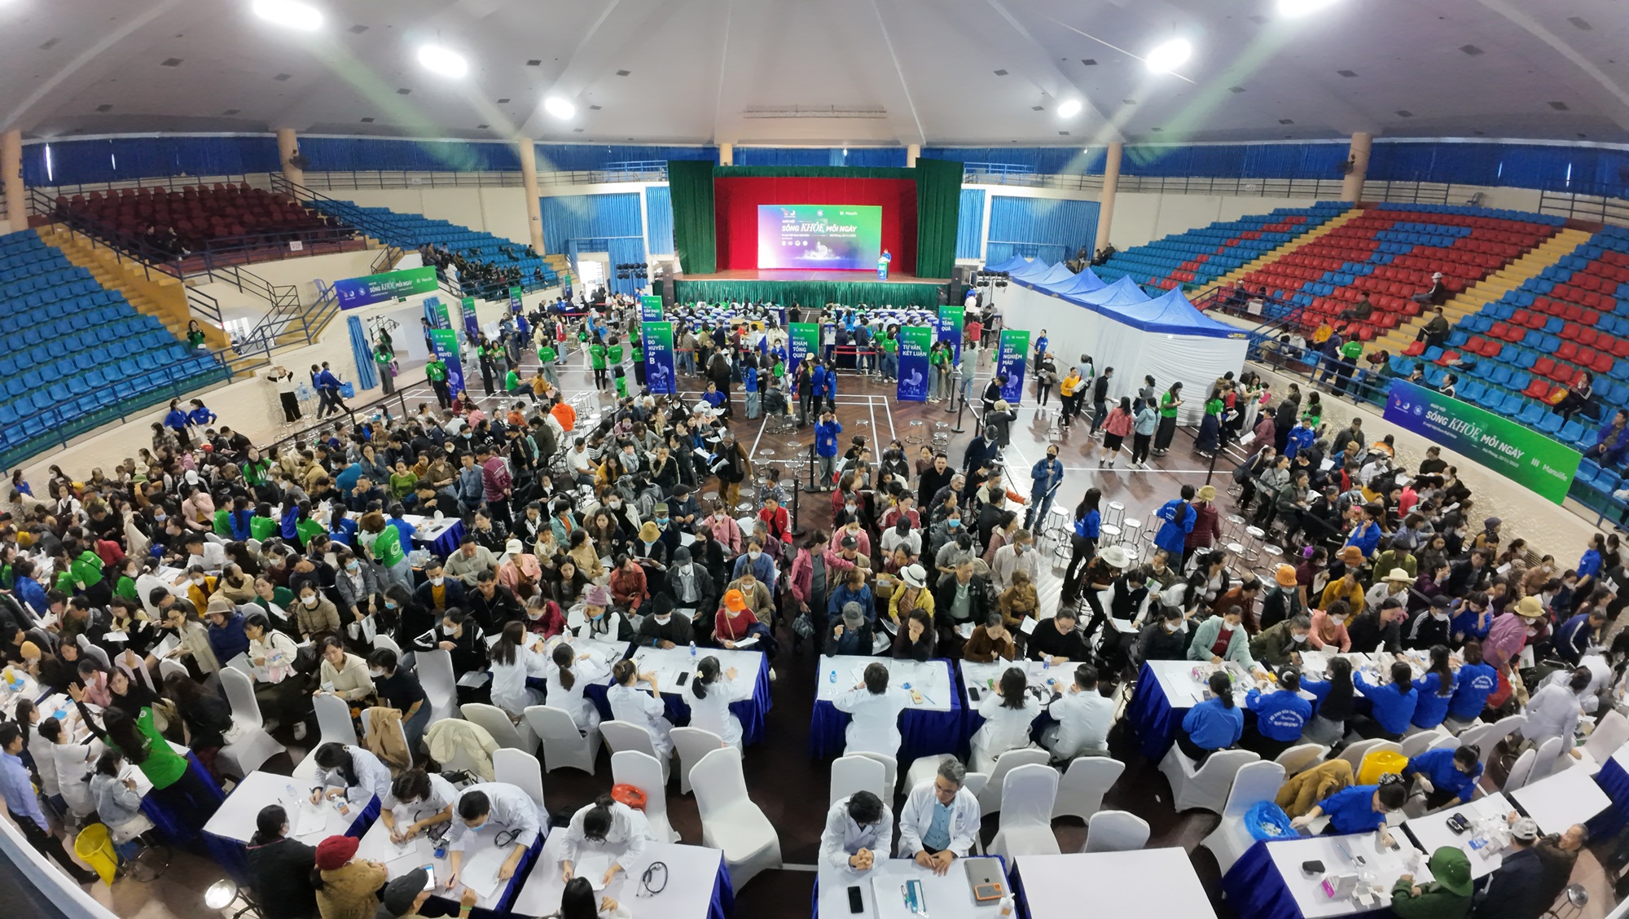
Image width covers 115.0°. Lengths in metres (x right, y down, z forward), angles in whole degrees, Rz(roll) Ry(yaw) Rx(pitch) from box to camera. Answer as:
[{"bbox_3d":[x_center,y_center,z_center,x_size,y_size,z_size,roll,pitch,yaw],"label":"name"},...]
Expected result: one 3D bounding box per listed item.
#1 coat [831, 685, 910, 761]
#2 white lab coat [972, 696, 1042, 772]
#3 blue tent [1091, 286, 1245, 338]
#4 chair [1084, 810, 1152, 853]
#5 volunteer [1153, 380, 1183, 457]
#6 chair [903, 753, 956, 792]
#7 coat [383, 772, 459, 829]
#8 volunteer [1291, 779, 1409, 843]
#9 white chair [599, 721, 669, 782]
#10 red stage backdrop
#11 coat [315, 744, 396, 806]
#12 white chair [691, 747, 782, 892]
[{"bbox_3d":[0.480,2.165,4.254,0.580,0.680,0.430,2,25,4],"label":"coat"},{"bbox_3d":[1.599,2.259,4.381,0.500,0.720,0.500,-1,22,-4],"label":"white lab coat"},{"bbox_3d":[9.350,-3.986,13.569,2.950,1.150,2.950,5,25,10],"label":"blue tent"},{"bbox_3d":[2.010,2.859,3.452,0.440,0.900,0.500,2,25,4],"label":"chair"},{"bbox_3d":[7.405,-0.855,10.788,0.360,1.570,0.480,14,28,27],"label":"volunteer"},{"bbox_3d":[1.033,2.652,4.195,0.430,0.930,0.540,1,22,0],"label":"chair"},{"bbox_3d":[-2.850,2.518,3.937,0.520,0.630,0.460,2,25,5],"label":"coat"},{"bbox_3d":[3.870,2.723,3.911,0.720,1.160,0.620,-3,25,-6],"label":"volunteer"},{"bbox_3d":[-1.550,2.489,4.728,0.460,0.950,0.560,2,25,4],"label":"white chair"},{"bbox_3d":[0.050,-14.818,33.359,13.200,5.800,2.000,1,25,2],"label":"red stage backdrop"},{"bbox_3d":[-3.270,2.276,3.732,0.520,0.600,0.480,10,27,21],"label":"coat"},{"bbox_3d":[-0.583,2.733,3.918,0.430,0.930,0.540,-12,26,-30],"label":"white chair"}]

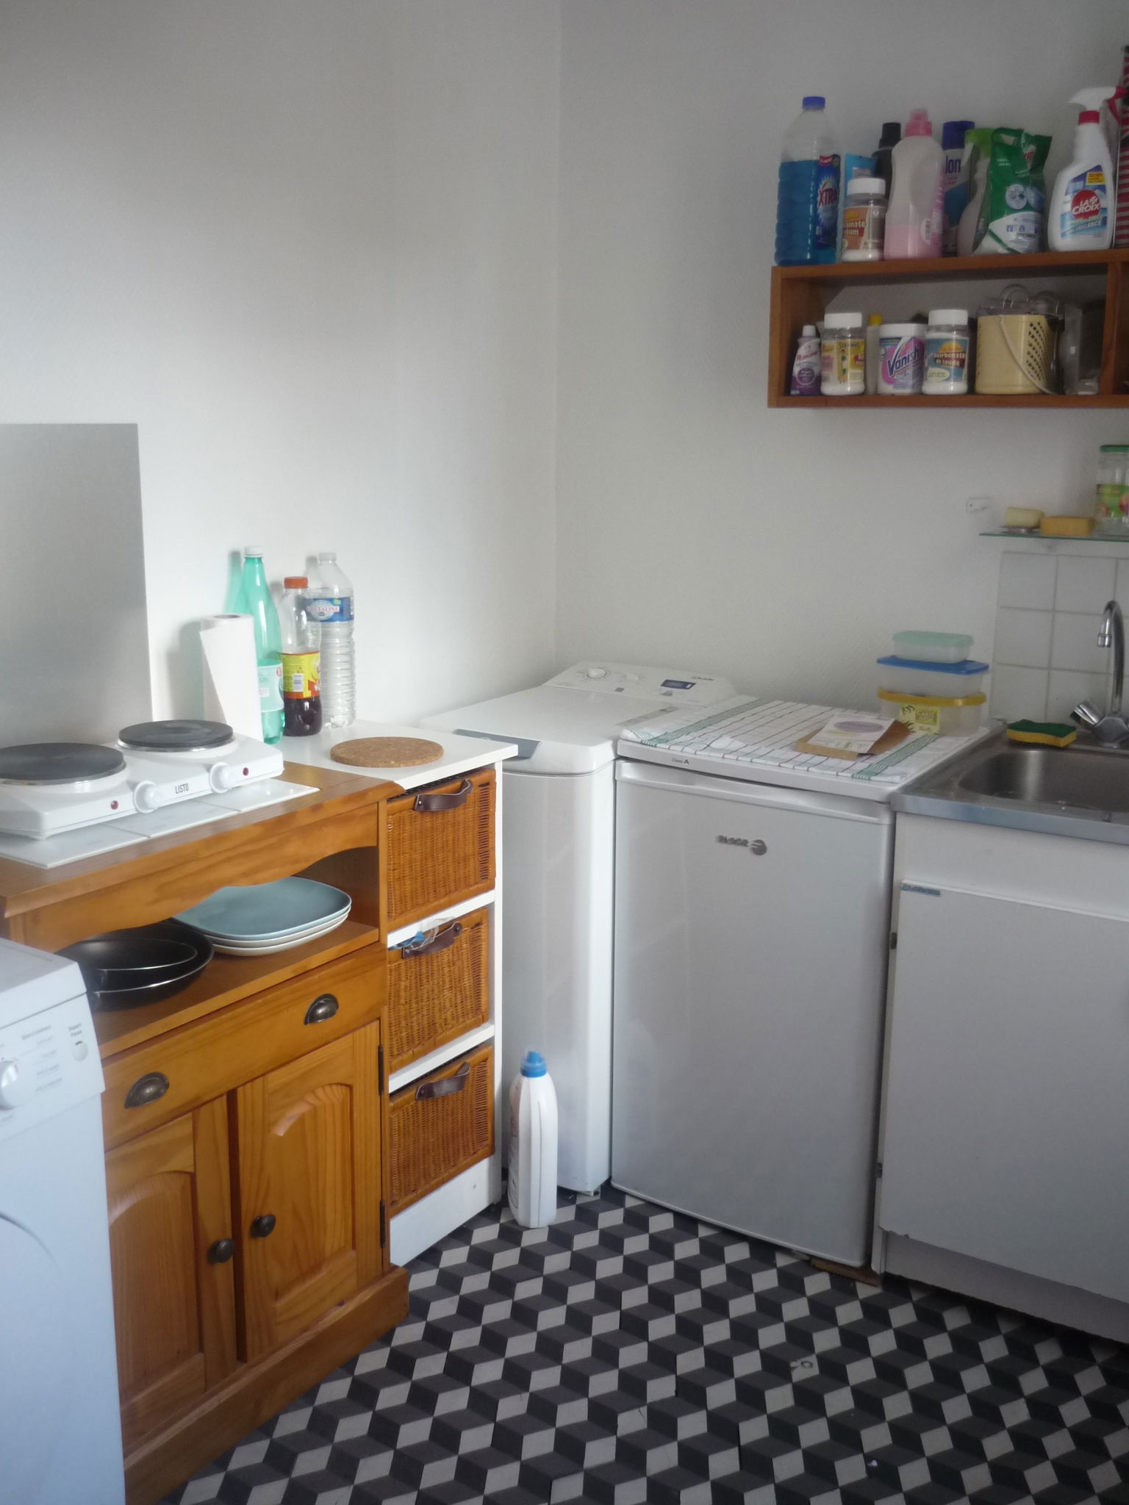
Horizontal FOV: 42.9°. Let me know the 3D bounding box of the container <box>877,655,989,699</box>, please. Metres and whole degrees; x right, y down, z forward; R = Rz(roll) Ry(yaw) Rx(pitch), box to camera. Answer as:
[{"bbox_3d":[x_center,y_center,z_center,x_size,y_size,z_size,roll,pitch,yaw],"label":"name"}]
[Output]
[{"bbox_3d":[0.686,-0.140,2.687,0.189,0.055,0.108,10,16,37],"label":"container"}]

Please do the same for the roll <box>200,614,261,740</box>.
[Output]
[{"bbox_3d":[-0.575,-0.127,2.489,0.100,0.218,0.100,-2,13,-13],"label":"roll"}]

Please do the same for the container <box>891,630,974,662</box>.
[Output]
[{"bbox_3d":[0.693,-0.196,2.704,0.141,0.046,0.090,10,16,37],"label":"container"}]

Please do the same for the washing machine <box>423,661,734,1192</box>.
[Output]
[{"bbox_3d":[0.044,0.310,2.877,0.396,0.894,0.578,8,15,30],"label":"washing machine"}]

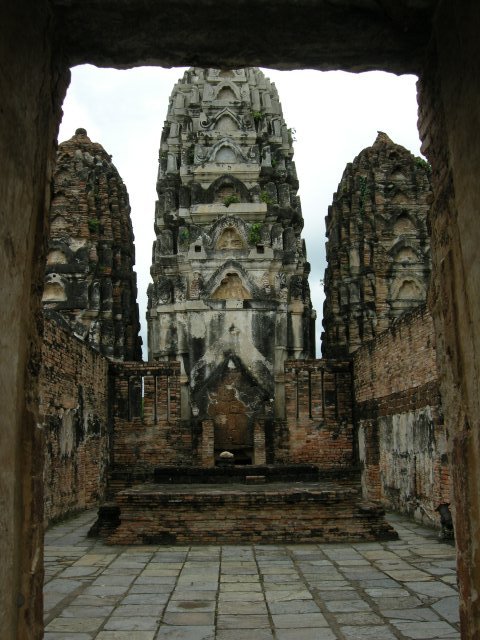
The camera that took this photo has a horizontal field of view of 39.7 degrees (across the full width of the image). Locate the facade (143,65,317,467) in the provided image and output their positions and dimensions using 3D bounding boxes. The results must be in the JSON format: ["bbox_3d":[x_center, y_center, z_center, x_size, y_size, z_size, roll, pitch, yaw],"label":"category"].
[{"bbox_3d":[-0.388,-2.582,22.122,5.350,14.500,5.400,-1,-10,-1],"label":"facade"}]

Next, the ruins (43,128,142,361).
[{"bbox_3d":[-5.483,-0.699,21.897,4.200,11.500,4.200,-1,-10,-1],"label":"ruins"}]

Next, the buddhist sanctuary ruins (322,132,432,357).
[{"bbox_3d":[4.939,-0.854,22.097,4.250,11.500,4.200,-1,-10,-1],"label":"buddhist sanctuary ruins"}]

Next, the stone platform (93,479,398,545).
[{"bbox_3d":[0.005,3.516,12.320,4.980,0.770,3.300,-1,-10,-1],"label":"stone platform"}]

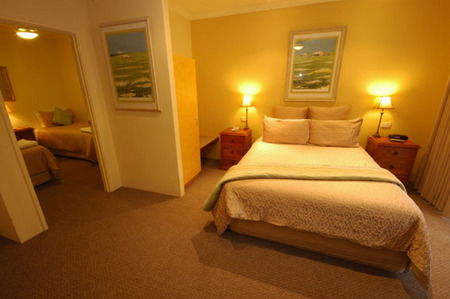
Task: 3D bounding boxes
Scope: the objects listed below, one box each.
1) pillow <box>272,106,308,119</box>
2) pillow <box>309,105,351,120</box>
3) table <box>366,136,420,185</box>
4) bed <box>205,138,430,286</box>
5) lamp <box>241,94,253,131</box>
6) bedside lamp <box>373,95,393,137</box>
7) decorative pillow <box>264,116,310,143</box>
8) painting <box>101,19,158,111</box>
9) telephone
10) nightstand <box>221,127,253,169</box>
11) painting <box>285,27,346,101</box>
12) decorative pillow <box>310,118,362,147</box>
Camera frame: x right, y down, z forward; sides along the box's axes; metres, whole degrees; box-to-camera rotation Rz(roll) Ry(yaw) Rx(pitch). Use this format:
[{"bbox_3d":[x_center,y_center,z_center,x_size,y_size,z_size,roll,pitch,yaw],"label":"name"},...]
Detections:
[{"bbox_3d":[1.065,-0.406,3.156,0.586,0.572,0.157,5,9,19],"label":"pillow"},{"bbox_3d":[1.603,-0.361,2.969,0.586,0.572,0.157,5,9,19],"label":"pillow"},{"bbox_3d":[2.379,0.213,2.768,0.479,0.708,0.429,5,19,19],"label":"table"},{"bbox_3d":[1.028,0.377,2.386,1.659,0.522,1.916,5,19,19],"label":"bed"},{"bbox_3d":[0.389,-0.640,3.334,0.200,0.629,0.200,5,19,19],"label":"lamp"},{"bbox_3d":[2.243,-0.461,2.696,0.200,0.615,0.200,5,19,19],"label":"bedside lamp"},{"bbox_3d":[0.975,-0.312,3.077,0.686,0.458,0.165,5,1,19],"label":"decorative pillow"},{"bbox_3d":[-1.119,-0.951,2.231,0.686,0.962,0.034,5,19,19],"label":"painting"},{"bbox_3d":[2.459,-0.157,2.666,0.214,0.071,0.186,5,19,19],"label":"telephone"},{"bbox_3d":[0.209,0.011,3.500,0.486,0.708,0.429,5,19,19],"label":"nightstand"},{"bbox_3d":[1.370,-1.277,2.915,0.754,1.041,0.034,5,19,19],"label":"painting"},{"bbox_3d":[1.621,-0.257,2.852,0.701,0.458,0.165,5,1,19],"label":"decorative pillow"}]

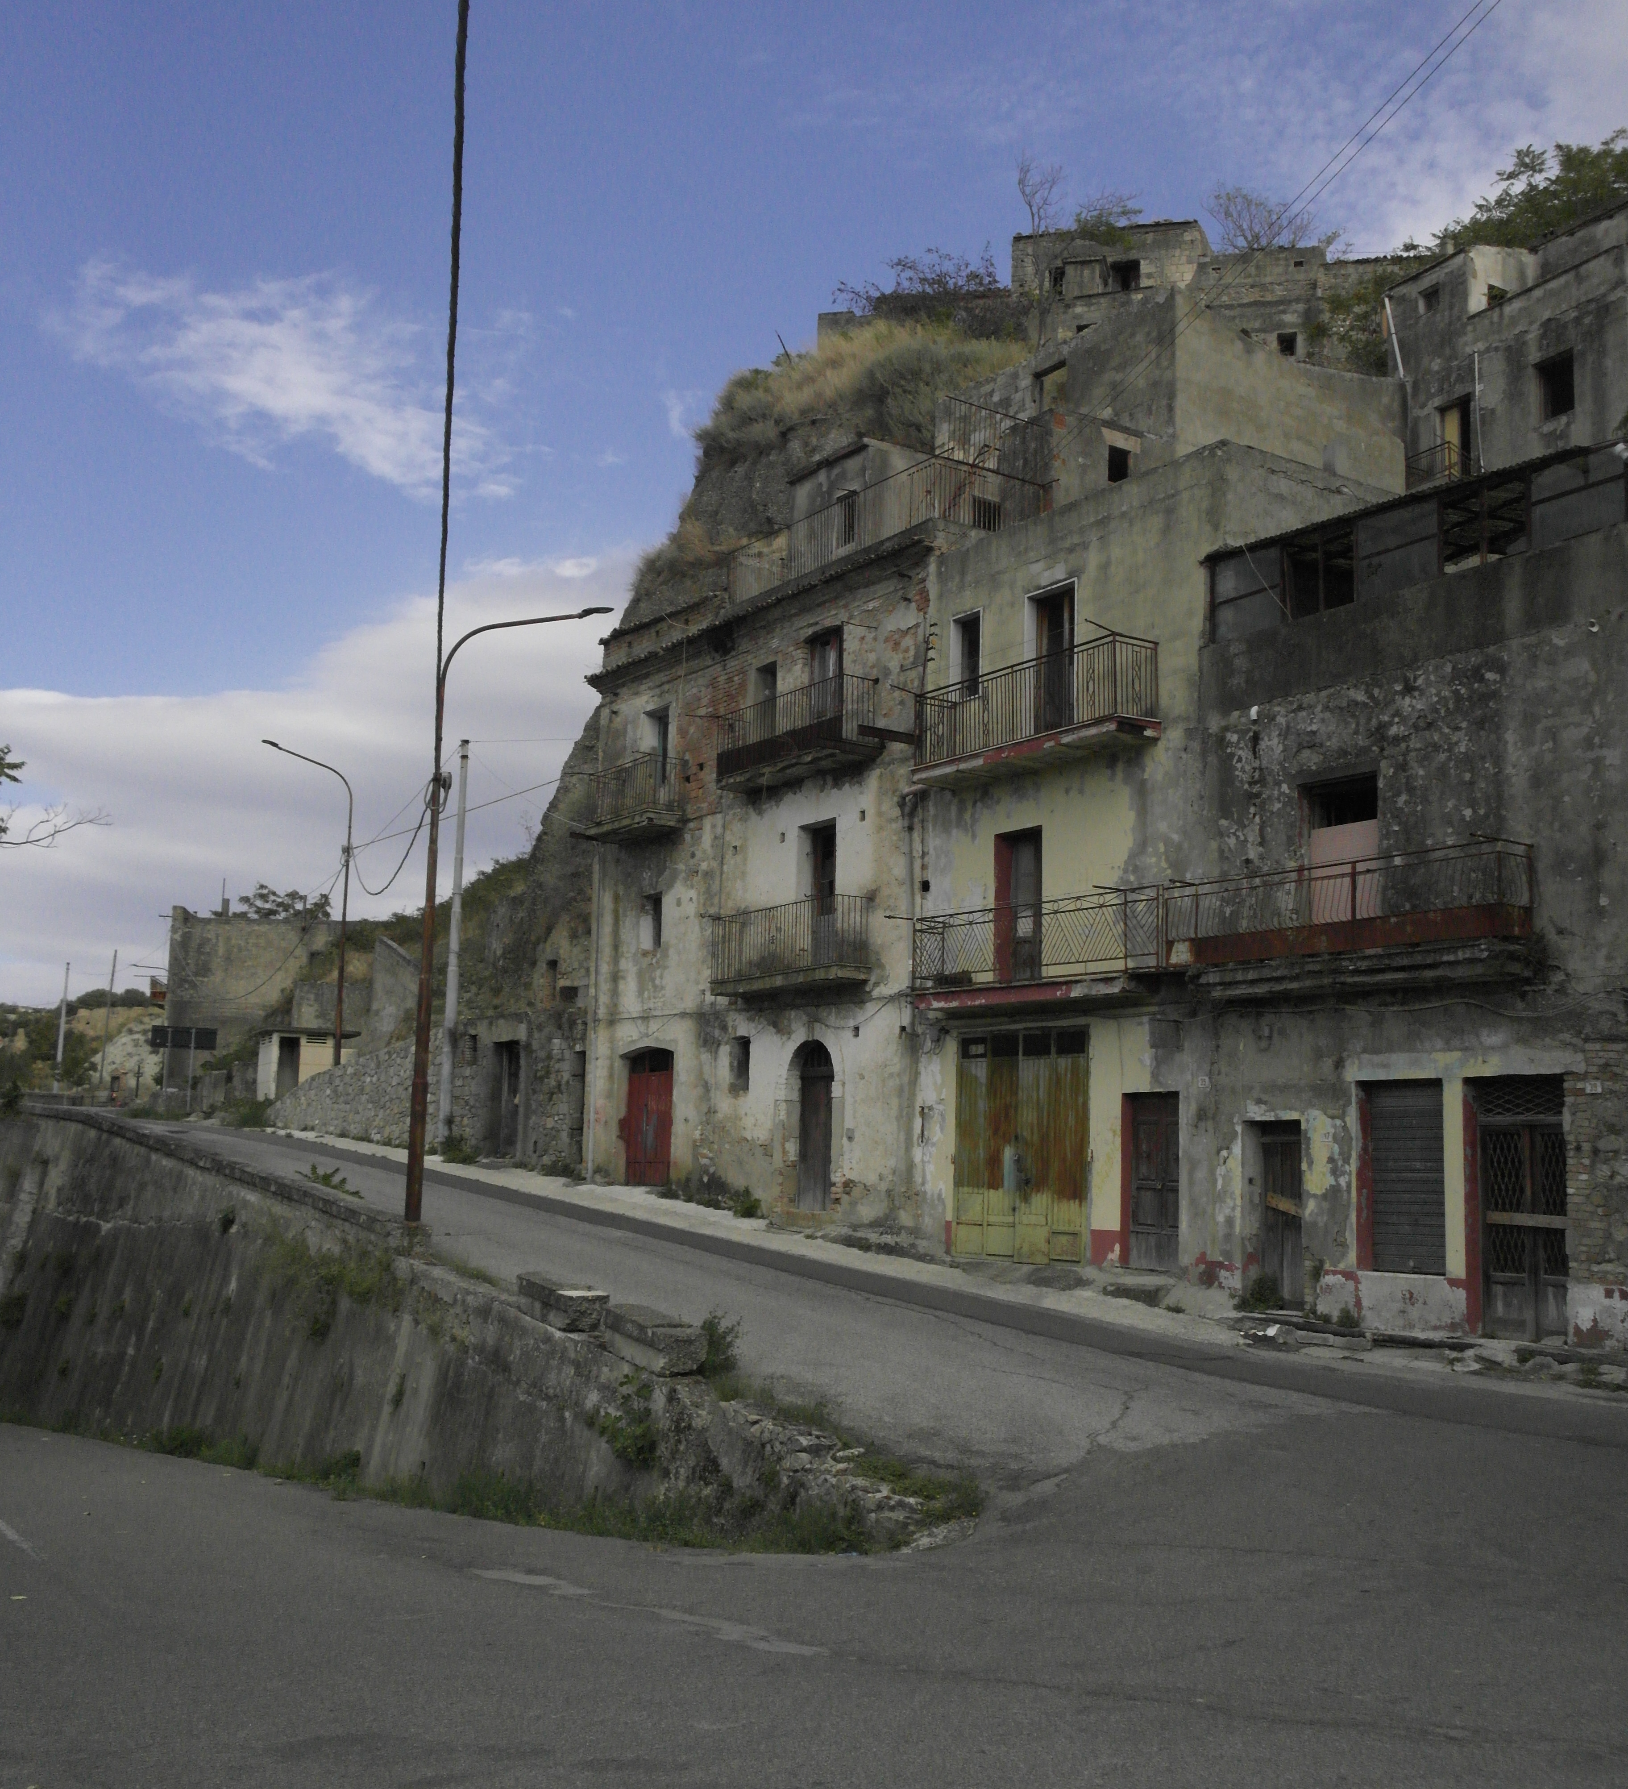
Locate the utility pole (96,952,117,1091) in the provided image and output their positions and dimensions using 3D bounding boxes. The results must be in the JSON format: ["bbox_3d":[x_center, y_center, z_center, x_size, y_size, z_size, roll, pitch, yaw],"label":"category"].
[{"bbox_3d":[-38.775,6.944,100.531,0.220,7.760,0.220,3,-8,0],"label":"utility pole"}]

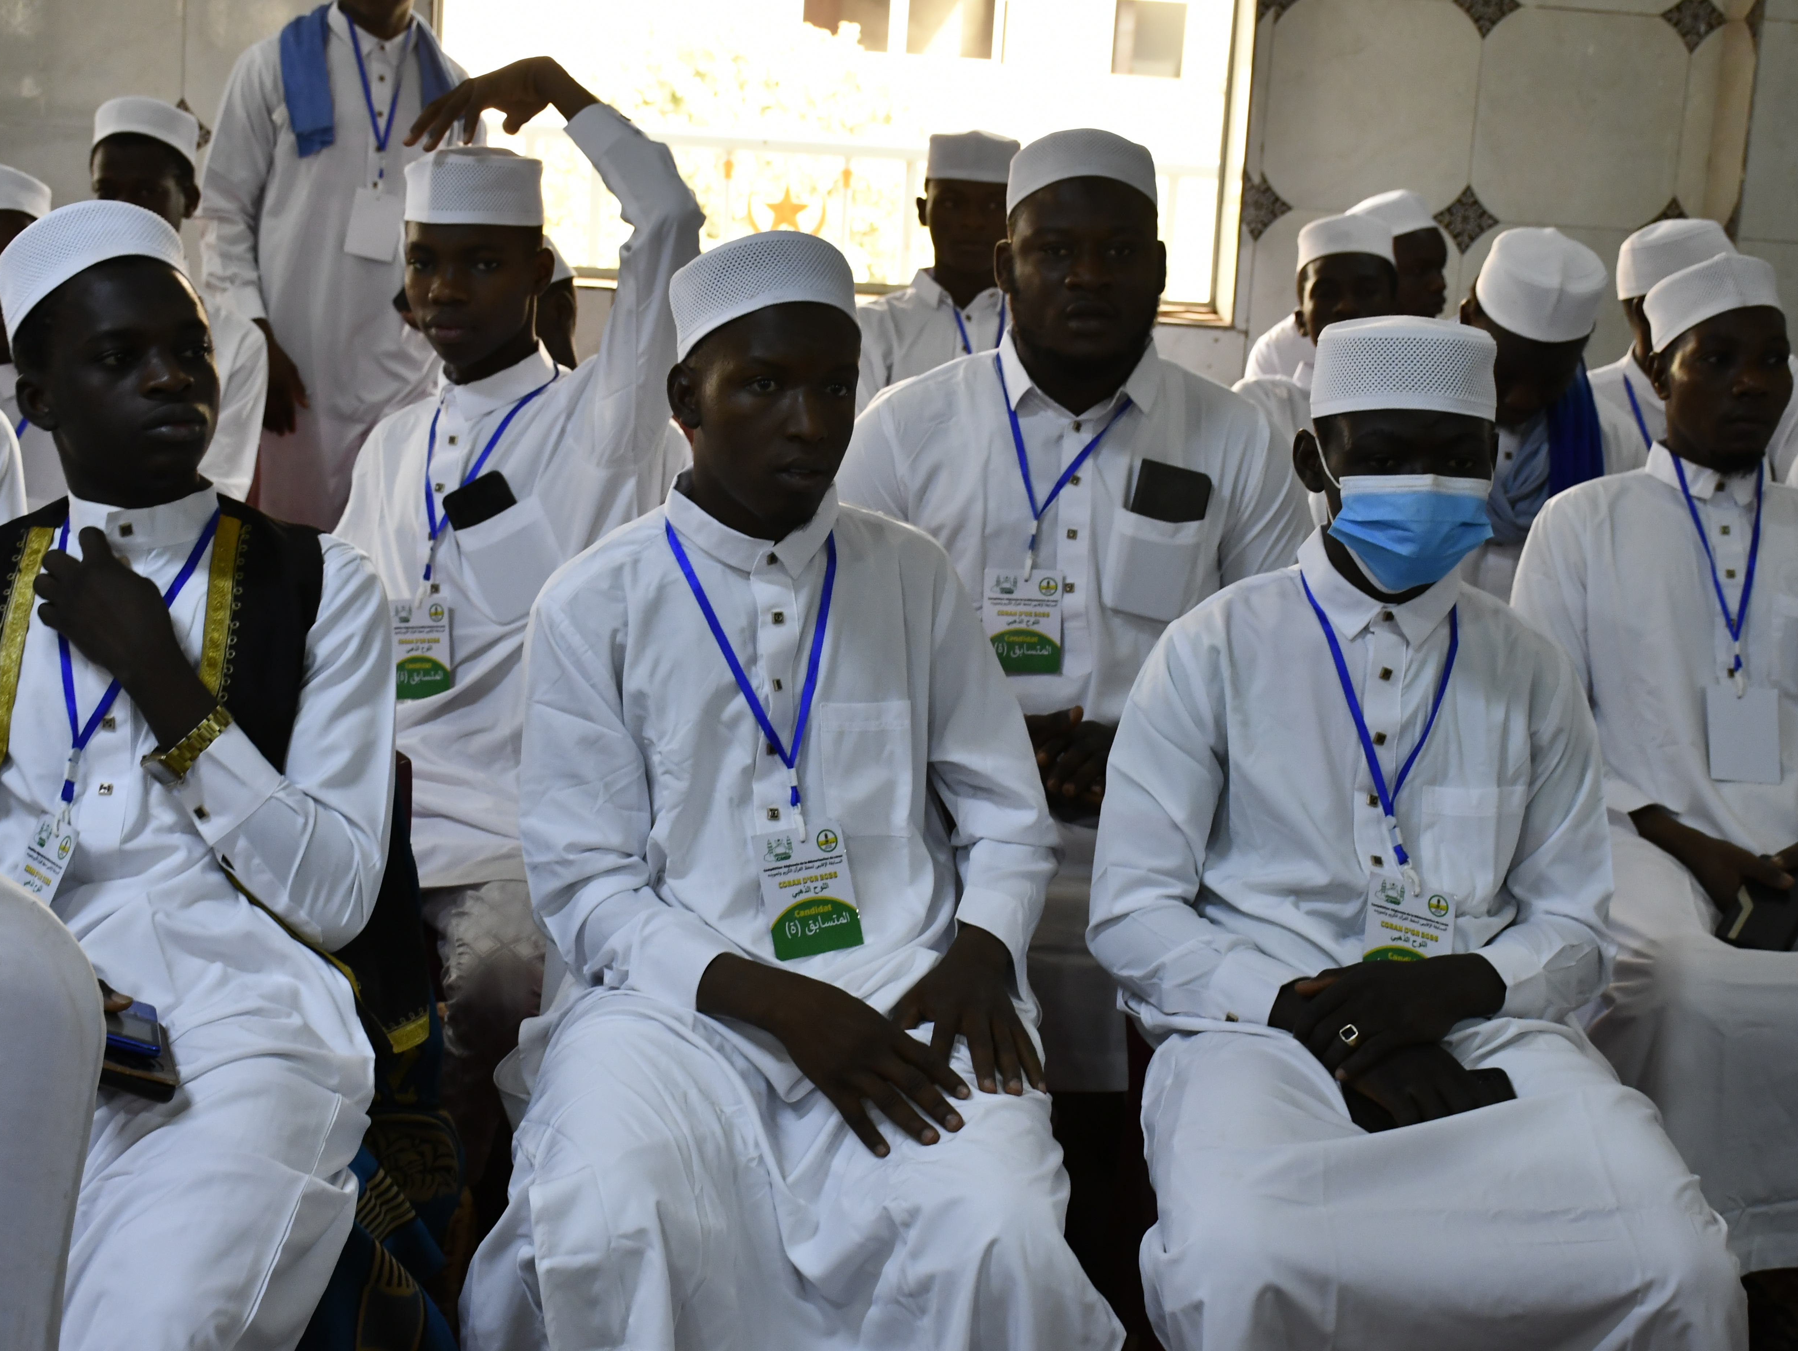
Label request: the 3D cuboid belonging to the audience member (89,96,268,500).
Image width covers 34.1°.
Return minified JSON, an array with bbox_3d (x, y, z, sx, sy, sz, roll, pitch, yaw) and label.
[{"bbox_3d":[-1.190,-0.230,4.628,0.500,1.350,0.720,4,11,8],"label":"audience member"}]

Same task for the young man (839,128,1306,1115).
[{"bbox_3d":[0.191,0.087,3.290,0.570,1.360,0.760,3,11,2],"label":"young man"}]

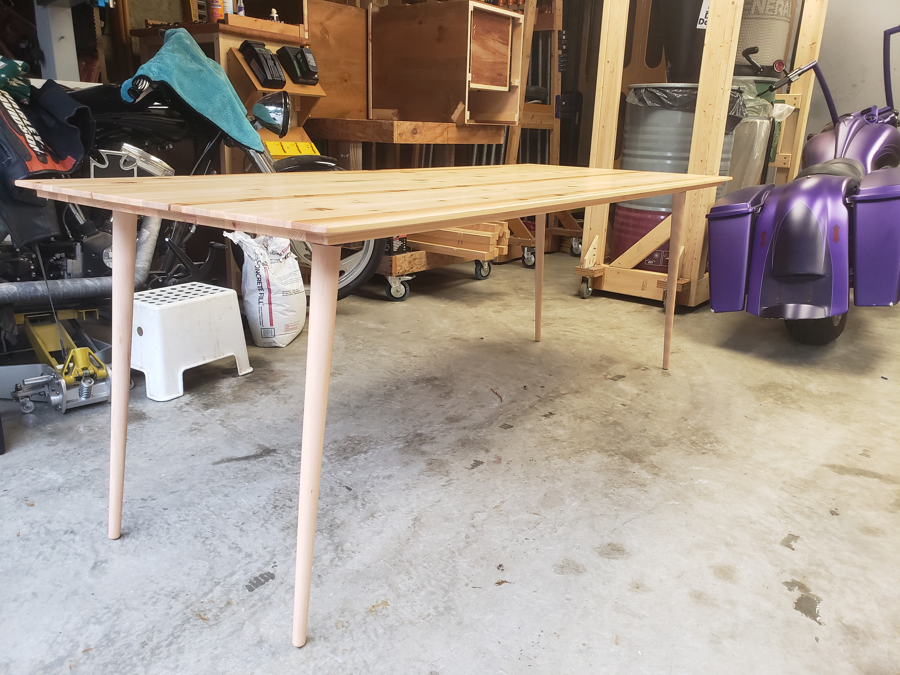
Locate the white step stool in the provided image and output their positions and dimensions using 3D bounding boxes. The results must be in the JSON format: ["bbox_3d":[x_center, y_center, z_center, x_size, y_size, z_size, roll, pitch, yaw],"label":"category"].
[{"bbox_3d":[-0.933,-0.005,2.345,0.248,0.302,0.408,12,20,31],"label":"white step stool"}]

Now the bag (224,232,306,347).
[{"bbox_3d":[-0.751,-0.208,2.786,0.284,0.451,0.206,-3,17,-15],"label":"bag"}]

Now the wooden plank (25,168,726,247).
[{"bbox_3d":[0.088,-0.417,1.850,0.832,0.029,1.998,13,20,33],"label":"wooden plank"}]

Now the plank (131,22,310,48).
[{"bbox_3d":[-1.219,-1.594,3.623,0.715,0.039,0.566,13,20,33],"label":"plank"}]

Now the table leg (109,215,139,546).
[{"bbox_3d":[-0.676,0.081,1.395,0.049,0.718,0.049,13,13,33],"label":"table leg"}]

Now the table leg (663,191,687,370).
[{"bbox_3d":[0.830,-0.205,2.515,0.049,0.712,0.049,13,27,33],"label":"table leg"}]

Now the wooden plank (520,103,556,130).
[{"bbox_3d":[0.584,-1.496,4.584,0.039,0.142,0.460,13,20,33],"label":"wooden plank"}]

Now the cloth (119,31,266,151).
[{"bbox_3d":[-0.955,-0.916,2.518,0.451,0.421,0.412,-1,17,-11],"label":"cloth"}]

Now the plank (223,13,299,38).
[{"bbox_3d":[-0.933,-1.562,3.395,0.020,0.050,0.449,13,20,33],"label":"plank"}]

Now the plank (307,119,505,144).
[{"bbox_3d":[-0.235,-1.154,3.826,0.647,0.107,1.020,13,20,33],"label":"plank"}]

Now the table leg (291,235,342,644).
[{"bbox_3d":[-0.222,0.180,1.090,0.049,0.707,0.049,13,13,33],"label":"table leg"}]

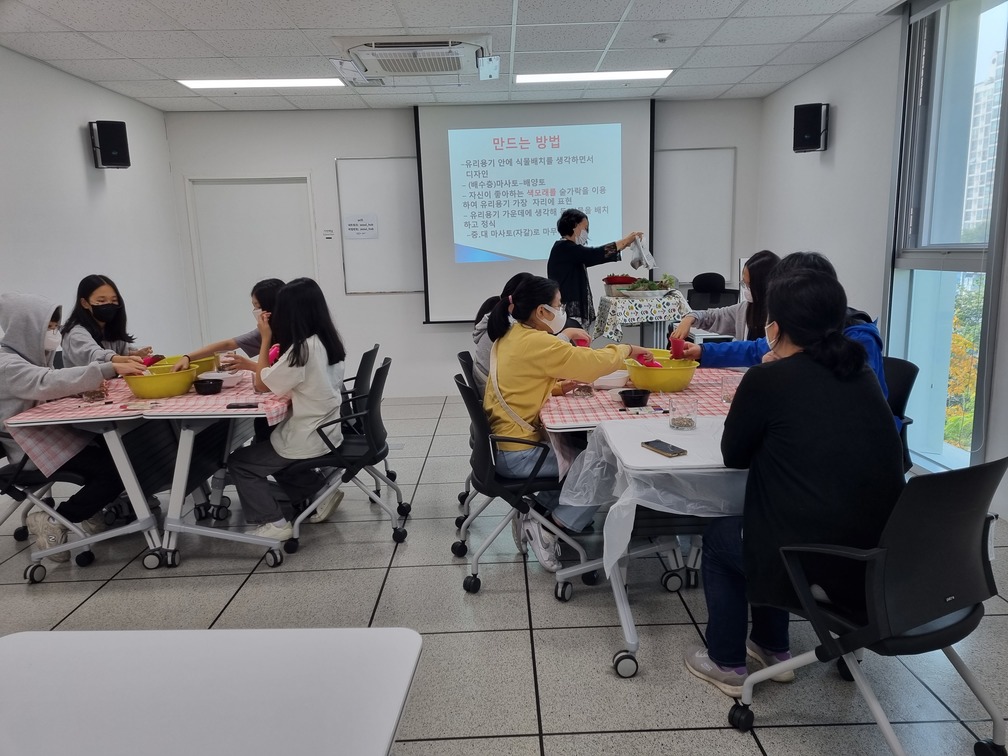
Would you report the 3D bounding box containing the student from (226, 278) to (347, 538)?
[{"bbox_3d":[-1.051,0.155,3.669,0.660,1.257,0.480,-2,10,1],"label":"student"}]

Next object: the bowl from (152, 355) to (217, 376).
[{"bbox_3d":[-1.754,-0.041,4.123,0.335,0.117,0.335,-2,10,0],"label":"bowl"}]

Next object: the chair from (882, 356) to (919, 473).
[{"bbox_3d":[1.398,0.356,3.250,0.600,0.860,0.580,-2,10,-3],"label":"chair"}]

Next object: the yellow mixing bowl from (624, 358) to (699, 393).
[{"bbox_3d":[0.720,-0.009,3.469,0.334,0.118,0.334,-2,10,0],"label":"yellow mixing bowl"}]

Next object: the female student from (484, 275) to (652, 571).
[{"bbox_3d":[0.273,0.203,3.152,0.740,1.260,0.500,-3,10,-9],"label":"female student"}]

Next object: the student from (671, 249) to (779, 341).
[{"bbox_3d":[1.206,0.045,3.732,0.780,1.320,0.500,-3,10,-5],"label":"student"}]

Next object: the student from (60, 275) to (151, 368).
[{"bbox_3d":[-2.125,0.098,4.086,0.730,1.290,0.510,1,10,17],"label":"student"}]

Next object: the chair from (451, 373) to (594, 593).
[{"bbox_3d":[0.087,0.399,3.242,0.610,0.870,0.590,-3,10,-7],"label":"chair"}]

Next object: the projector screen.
[{"bbox_3d":[0.302,-1.472,6.843,2.120,1.910,0.050,-2,10,0],"label":"projector screen"}]

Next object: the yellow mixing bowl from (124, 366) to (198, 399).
[{"bbox_3d":[-1.674,0.024,3.729,0.332,0.117,0.332,-2,10,0],"label":"yellow mixing bowl"}]

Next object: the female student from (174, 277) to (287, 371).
[{"bbox_3d":[-1.255,0.093,4.113,0.800,1.240,0.540,-4,10,-14],"label":"female student"}]

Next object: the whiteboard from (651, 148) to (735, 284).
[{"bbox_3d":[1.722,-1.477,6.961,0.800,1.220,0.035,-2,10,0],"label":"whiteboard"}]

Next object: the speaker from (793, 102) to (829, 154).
[{"bbox_3d":[2.185,-1.775,5.357,0.200,0.320,0.180,6,13,39],"label":"speaker"}]

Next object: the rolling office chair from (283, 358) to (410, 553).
[{"bbox_3d":[-0.755,0.343,3.694,0.590,0.860,0.570,-2,10,-2],"label":"rolling office chair"}]

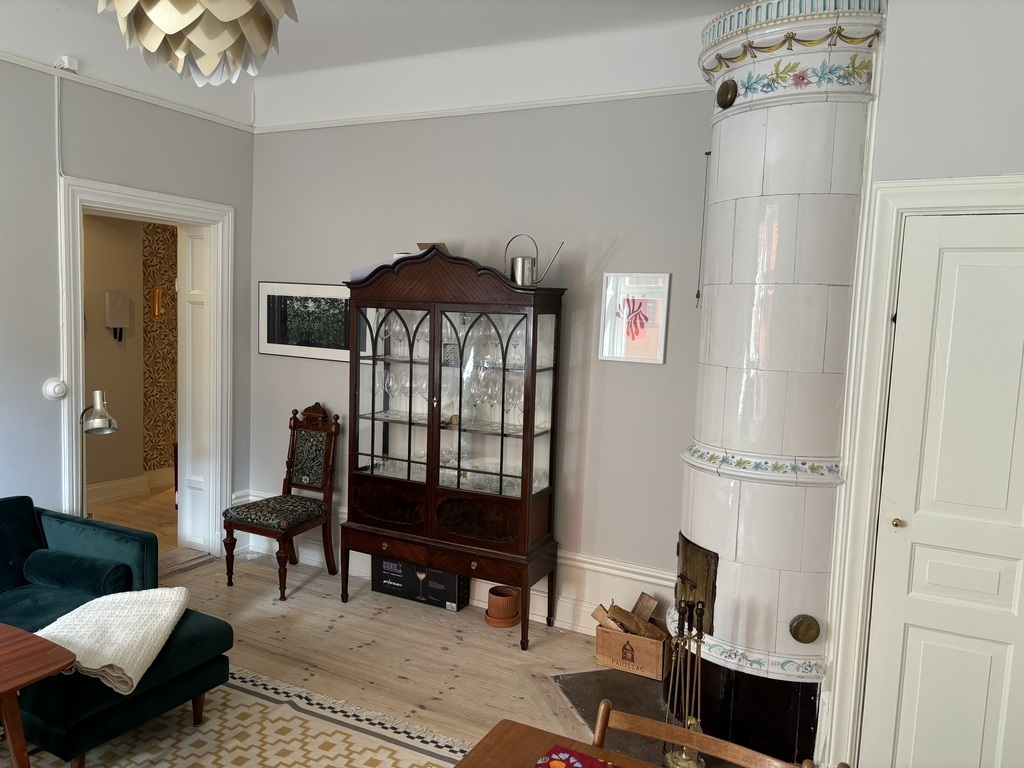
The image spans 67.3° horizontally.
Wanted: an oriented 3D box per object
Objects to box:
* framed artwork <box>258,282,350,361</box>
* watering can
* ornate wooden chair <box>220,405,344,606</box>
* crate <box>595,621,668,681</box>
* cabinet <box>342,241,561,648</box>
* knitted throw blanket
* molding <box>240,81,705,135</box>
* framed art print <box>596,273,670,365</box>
[{"bbox_3d":[-1.199,-0.383,4.727,0.945,0.460,0.020,5,6,27],"label":"framed artwork"},{"bbox_3d":[0.109,-0.606,3.805,0.308,0.266,0.125,4,6,20],"label":"watering can"},{"bbox_3d":[-1.329,0.649,4.552,0.462,1.049,0.531,5,6,27],"label":"ornate wooden chair"},{"bbox_3d":[0.601,1.244,3.687,0.324,0.188,0.254,5,6,27],"label":"crate"},{"bbox_3d":[-0.337,0.276,4.100,1.157,1.962,0.373,5,6,27],"label":"cabinet"},{"bbox_3d":[-1.487,0.934,2.800,0.410,0.174,0.682,1,6,-11],"label":"knitted throw blanket"},{"bbox_3d":[-0.339,-1.478,4.196,2.872,0.036,0.030,5,6,27],"label":"molding"},{"bbox_3d":[0.602,-0.324,3.786,0.332,0.432,0.020,5,6,27],"label":"framed art print"}]

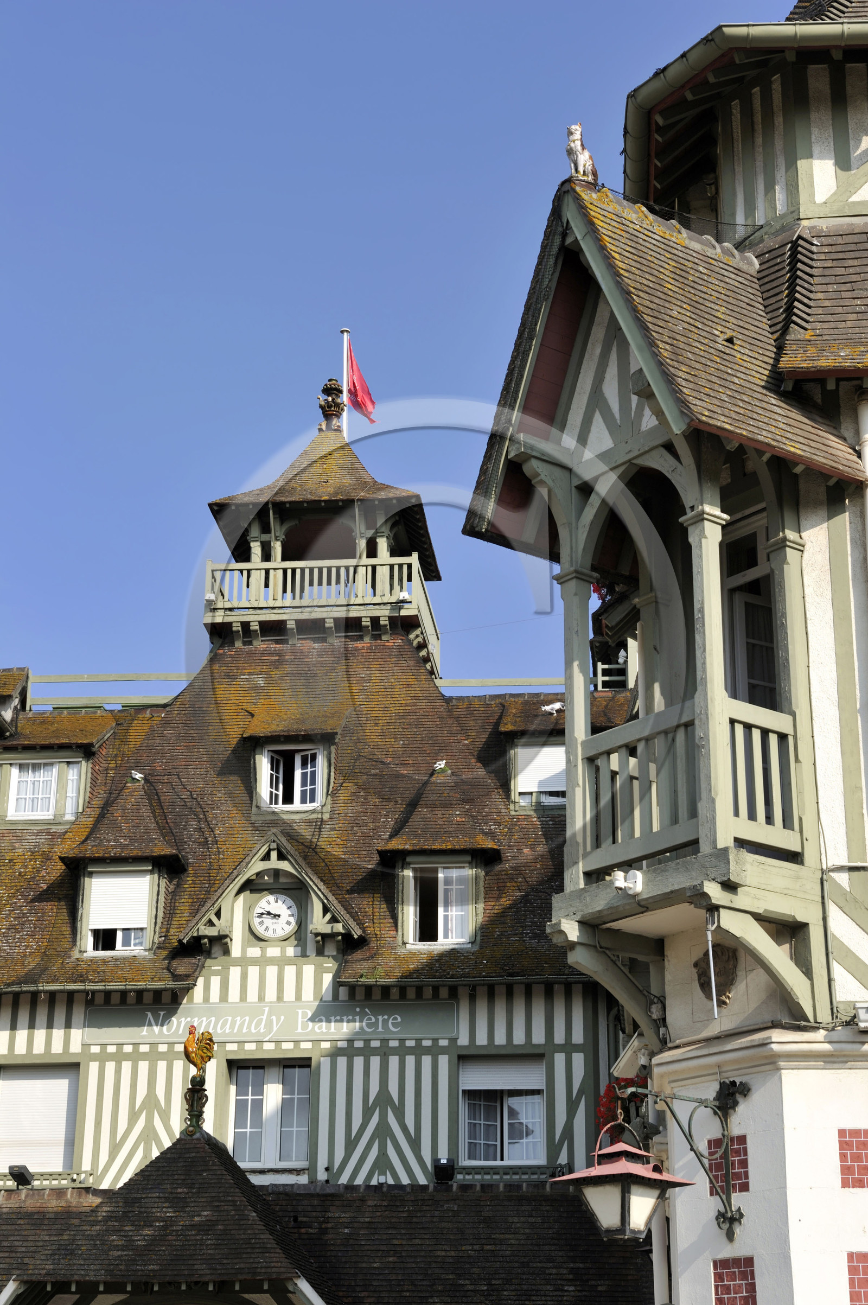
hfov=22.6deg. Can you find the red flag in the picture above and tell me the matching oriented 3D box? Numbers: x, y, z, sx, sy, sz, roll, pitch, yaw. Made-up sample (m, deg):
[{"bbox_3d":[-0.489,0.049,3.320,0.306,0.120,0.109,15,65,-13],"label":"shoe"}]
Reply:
[{"bbox_3d":[-1.572,-5.839,46.887,0.660,2.007,0.350,-2,-21,6],"label":"red flag"}]

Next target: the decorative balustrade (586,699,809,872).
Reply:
[{"bbox_3d":[1.782,1.027,15.178,0.827,1.024,1.399,15,-25,-35],"label":"decorative balustrade"}]

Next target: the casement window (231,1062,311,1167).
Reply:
[{"bbox_3d":[-2.391,6.793,31.968,1.170,1.530,0.150,-2,-22,7],"label":"casement window"}]

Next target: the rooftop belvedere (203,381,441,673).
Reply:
[{"bbox_3d":[-2.139,-2.819,44.710,4.208,6.336,4.109,-2,-21,6],"label":"rooftop belvedere"}]

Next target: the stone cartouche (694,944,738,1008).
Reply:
[{"bbox_3d":[1.840,2.124,14.317,0.120,0.430,0.350,20,-29,-39],"label":"stone cartouche"}]

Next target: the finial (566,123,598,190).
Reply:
[{"bbox_3d":[1.073,-3.595,15.721,0.300,0.530,0.210,21,-29,-41],"label":"finial"}]

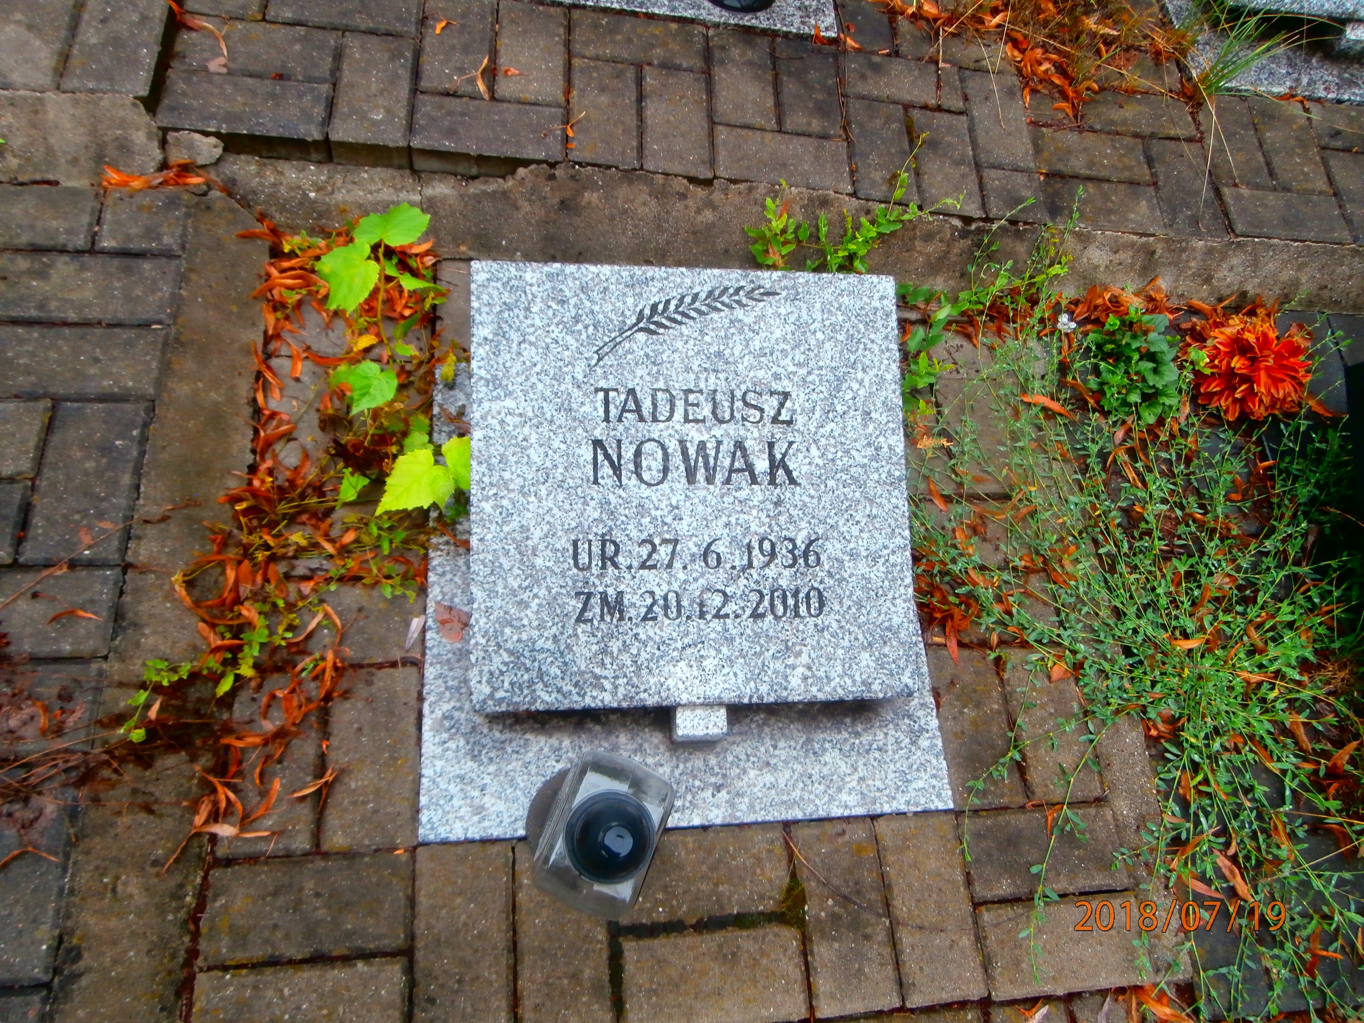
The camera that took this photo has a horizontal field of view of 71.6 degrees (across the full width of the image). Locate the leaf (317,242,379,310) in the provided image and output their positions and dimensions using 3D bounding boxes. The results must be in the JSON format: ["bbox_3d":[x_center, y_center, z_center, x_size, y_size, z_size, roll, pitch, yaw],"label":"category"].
[{"bbox_3d":[-0.415,-0.293,1.180,0.074,0.020,0.090,16,76,-10],"label":"leaf"}]

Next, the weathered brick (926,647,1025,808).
[{"bbox_3d":[0.363,0.278,1.208,0.098,0.060,0.198,0,66,-10],"label":"weathered brick"}]

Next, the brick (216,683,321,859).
[{"bbox_3d":[-0.455,0.287,1.069,0.098,0.060,0.198,0,66,-10],"label":"brick"}]

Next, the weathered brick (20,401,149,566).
[{"bbox_3d":[-0.665,-0.023,1.077,0.098,0.060,0.198,0,66,-10],"label":"weathered brick"}]

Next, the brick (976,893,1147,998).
[{"bbox_3d":[0.428,0.498,1.088,0.200,0.060,0.100,-1,65,-10],"label":"brick"}]

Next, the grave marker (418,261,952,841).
[{"bbox_3d":[0.011,0.029,1.089,0.600,0.232,0.610,0,65,-10],"label":"grave marker"}]

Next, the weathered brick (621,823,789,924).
[{"bbox_3d":[0.018,0.407,1.061,0.200,0.060,0.100,-1,65,-10],"label":"weathered brick"}]

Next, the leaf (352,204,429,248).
[{"bbox_3d":[-0.365,-0.361,1.191,0.092,0.030,0.075,-1,65,-10],"label":"leaf"}]

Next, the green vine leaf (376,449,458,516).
[{"bbox_3d":[-0.311,-0.036,1.110,0.098,0.020,0.082,-43,87,-19],"label":"green vine leaf"}]

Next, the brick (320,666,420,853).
[{"bbox_3d":[-0.351,0.285,1.087,0.098,0.060,0.198,0,66,-10],"label":"brick"}]

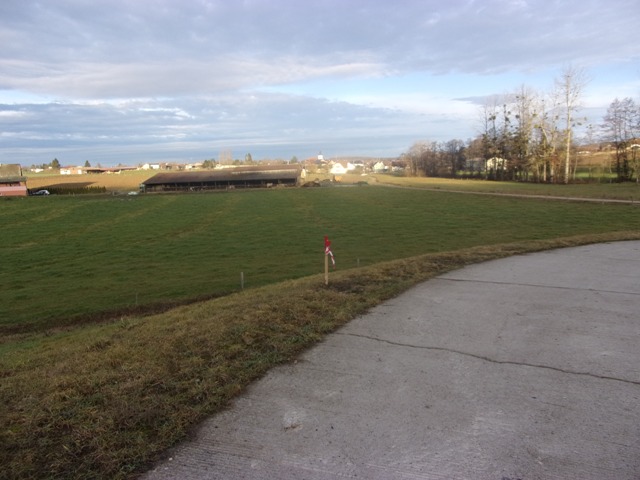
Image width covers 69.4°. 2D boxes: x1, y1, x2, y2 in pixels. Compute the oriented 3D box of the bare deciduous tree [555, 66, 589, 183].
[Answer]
[{"bbox_3d":[55.987,-25.378,102.892,7.600,25.200,7.600,-2,10,0],"label":"bare deciduous tree"}]

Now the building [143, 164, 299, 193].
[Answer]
[{"bbox_3d":[-32.207,-21.439,161.797,50.000,6.300,25.000,-2,10,0],"label":"building"}]

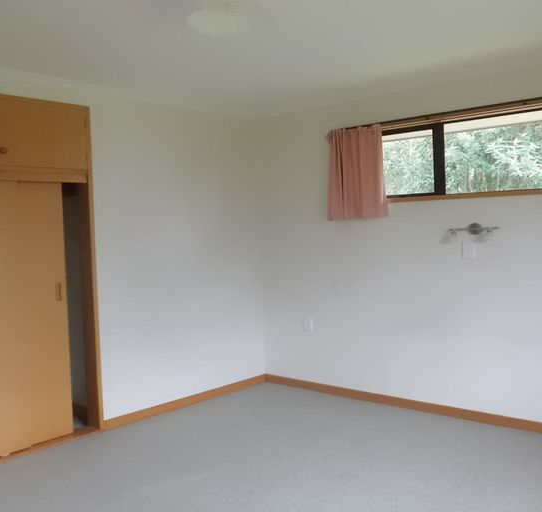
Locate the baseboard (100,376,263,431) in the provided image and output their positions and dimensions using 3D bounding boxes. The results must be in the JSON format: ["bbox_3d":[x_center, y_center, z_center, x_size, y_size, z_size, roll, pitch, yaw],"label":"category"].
[{"bbox_3d":[-0.589,1.131,4.369,0.022,0.078,1.573,1,4,45],"label":"baseboard"}]

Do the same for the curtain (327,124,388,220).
[{"bbox_3d":[0.654,-0.627,4.190,0.465,0.670,0.100,1,3,38],"label":"curtain"}]

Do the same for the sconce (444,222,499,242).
[{"bbox_3d":[1.343,-0.160,3.688,0.330,0.115,0.100,1,3,38],"label":"sconce"}]

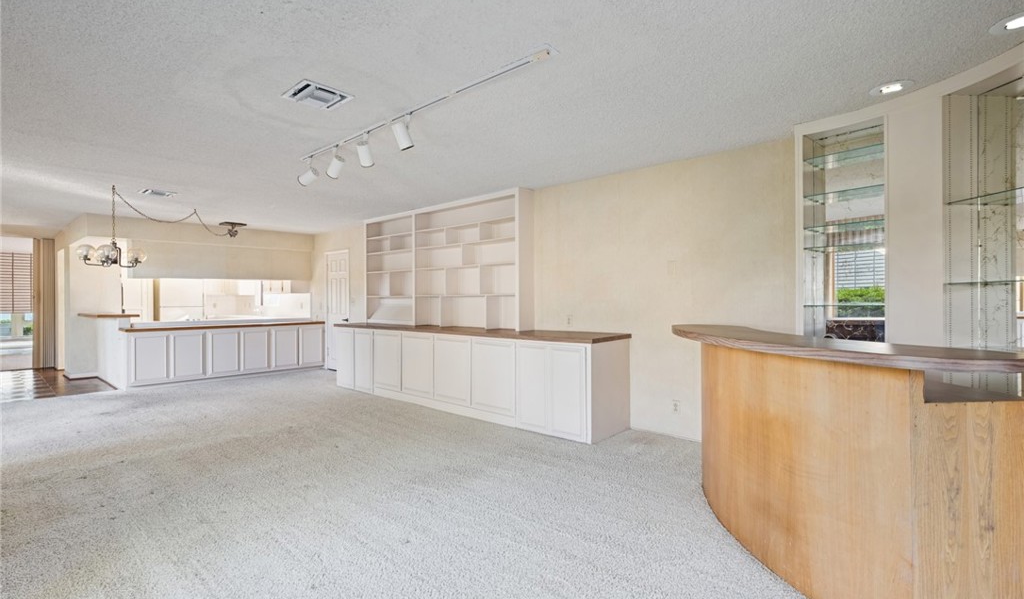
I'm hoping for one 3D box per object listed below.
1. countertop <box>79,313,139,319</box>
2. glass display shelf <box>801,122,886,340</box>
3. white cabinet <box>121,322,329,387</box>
[{"bbox_3d":[-6.221,0.254,7.046,1.500,0.045,0.480,0,0,40],"label":"countertop"},{"bbox_3d":[2.248,-0.407,3.062,0.220,1.465,0.450,0,0,-44],"label":"glass display shelf"},{"bbox_3d":[-4.624,0.840,7.476,0.600,0.840,2.750,0,0,40],"label":"white cabinet"}]

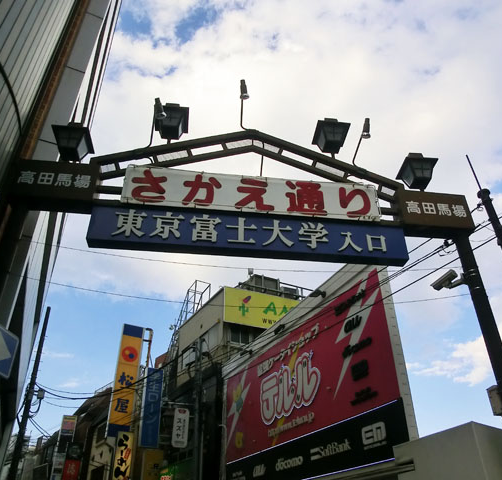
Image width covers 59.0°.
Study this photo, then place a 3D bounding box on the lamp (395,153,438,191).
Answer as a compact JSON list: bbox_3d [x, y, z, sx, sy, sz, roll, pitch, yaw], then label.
[{"bbox_3d":[1.996,-0.812,5.307,0.385,0.464,0.385,1,-33,-3],"label":"lamp"}]

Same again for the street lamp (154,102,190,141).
[{"bbox_3d":[-0.929,-1.391,5.204,0.392,0.464,0.392,3,-33,-6],"label":"street lamp"}]

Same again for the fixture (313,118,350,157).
[{"bbox_3d":[0.989,-1.274,5.442,0.392,0.457,0.392,2,-33,-4],"label":"fixture"}]

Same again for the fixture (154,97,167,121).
[{"bbox_3d":[-1.047,-1.528,5.101,0.106,0.266,0.116,-10,-30,-15],"label":"fixture"}]

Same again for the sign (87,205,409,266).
[{"bbox_3d":[0.027,-0.021,4.438,3.146,0.374,0.155,4,-33,-7],"label":"sign"}]

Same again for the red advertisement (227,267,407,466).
[{"bbox_3d":[0.943,4.168,12.556,0.150,2.798,9.440,12,-35,-19],"label":"red advertisement"}]

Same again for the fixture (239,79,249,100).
[{"bbox_3d":[-0.082,-1.869,5.479,0.113,0.300,0.124,0,-33,-9],"label":"fixture"}]

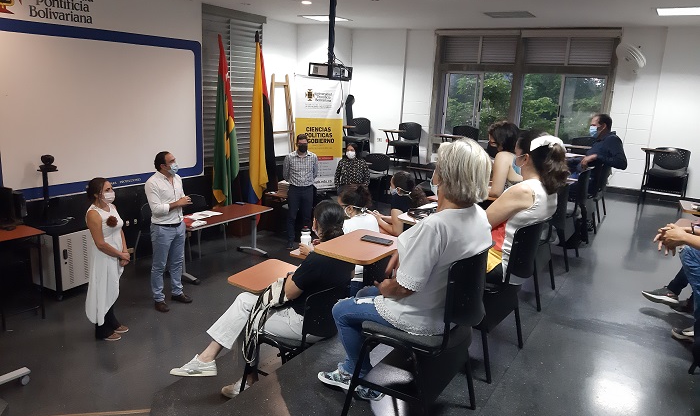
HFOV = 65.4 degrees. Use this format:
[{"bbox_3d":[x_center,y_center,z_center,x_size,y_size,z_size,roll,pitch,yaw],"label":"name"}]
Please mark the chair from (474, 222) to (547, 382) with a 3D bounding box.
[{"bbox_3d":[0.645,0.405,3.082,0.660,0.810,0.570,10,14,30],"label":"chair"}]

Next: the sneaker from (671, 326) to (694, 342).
[{"bbox_3d":[2.173,0.762,3.412,0.280,0.105,0.105,10,14,30],"label":"sneaker"}]

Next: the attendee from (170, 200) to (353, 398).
[{"bbox_3d":[-0.567,0.546,3.499,1.180,1.310,0.550,10,14,30],"label":"attendee"}]

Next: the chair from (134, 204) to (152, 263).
[{"bbox_3d":[-2.441,0.342,7.129,0.560,0.810,0.520,10,14,30],"label":"chair"}]

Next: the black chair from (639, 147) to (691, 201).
[{"bbox_3d":[4.219,-0.425,7.386,0.560,0.800,0.620,10,14,30],"label":"black chair"}]

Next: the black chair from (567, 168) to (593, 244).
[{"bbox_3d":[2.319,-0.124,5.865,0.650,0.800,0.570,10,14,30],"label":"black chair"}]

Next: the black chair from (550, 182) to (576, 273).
[{"bbox_3d":[1.645,0.057,4.663,0.600,0.810,0.530,10,14,30],"label":"black chair"}]

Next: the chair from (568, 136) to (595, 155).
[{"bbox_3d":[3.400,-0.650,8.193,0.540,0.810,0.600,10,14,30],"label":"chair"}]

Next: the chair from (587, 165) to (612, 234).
[{"bbox_3d":[2.640,-0.261,6.288,0.600,0.810,0.530,10,14,30],"label":"chair"}]

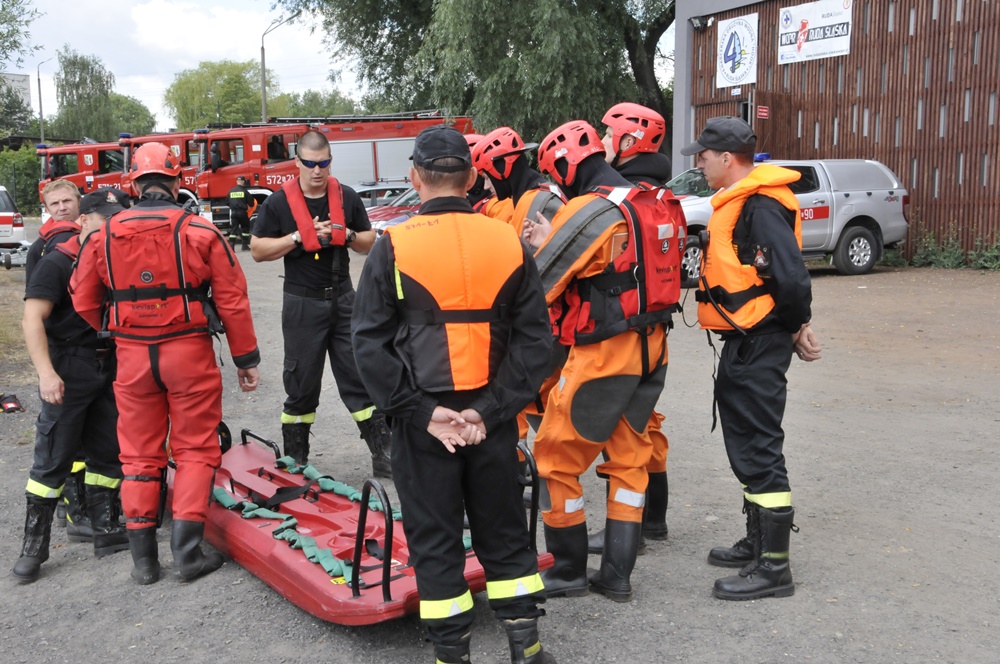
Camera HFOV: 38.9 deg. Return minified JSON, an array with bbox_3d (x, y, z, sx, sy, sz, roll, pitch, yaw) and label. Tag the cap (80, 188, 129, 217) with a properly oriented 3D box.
[{"bbox_3d":[-1.649,-0.536,5.900,0.265,0.135,0.180,24,18,28],"label":"cap"}]

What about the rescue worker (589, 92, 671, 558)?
[{"bbox_3d":[0.586,-0.012,6.073,0.580,1.890,0.560,2,7,16],"label":"rescue worker"}]

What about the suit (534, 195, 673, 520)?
[{"bbox_3d":[0.385,0.092,5.420,0.500,1.260,0.520,4,8,38],"label":"suit"}]

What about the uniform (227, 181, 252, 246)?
[{"bbox_3d":[-6.248,-2.785,34.000,0.600,1.550,0.450,0,6,3],"label":"uniform"}]

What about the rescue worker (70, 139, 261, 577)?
[{"bbox_3d":[-1.348,0.114,5.720,0.680,1.740,0.460,-1,6,-6],"label":"rescue worker"}]

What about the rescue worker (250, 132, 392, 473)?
[{"bbox_3d":[-0.968,-0.154,7.678,0.750,1.830,0.500,-1,7,-6],"label":"rescue worker"}]

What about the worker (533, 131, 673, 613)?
[{"bbox_3d":[0.398,0.108,5.400,0.600,1.820,0.570,4,8,31],"label":"worker"}]

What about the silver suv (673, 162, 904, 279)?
[{"bbox_3d":[3.810,-1.760,21.800,5.350,1.850,1.870,-4,8,-30],"label":"silver suv"}]

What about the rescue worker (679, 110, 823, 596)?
[{"bbox_3d":[0.984,0.070,5.580,0.520,1.820,0.540,-1,6,-2],"label":"rescue worker"}]

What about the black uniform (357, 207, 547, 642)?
[{"bbox_3d":[-0.144,0.234,4.200,0.600,1.300,0.420,-1,6,-7],"label":"black uniform"}]

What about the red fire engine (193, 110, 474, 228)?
[{"bbox_3d":[-4.253,-4.067,37.322,7.500,3.200,2.500,-5,8,-13],"label":"red fire engine"}]

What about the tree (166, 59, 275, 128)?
[{"bbox_3d":[-15.804,-10.915,80.000,6.200,8.600,6.200,0,6,0],"label":"tree"}]

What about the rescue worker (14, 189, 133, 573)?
[{"bbox_3d":[-1.740,0.173,5.863,0.530,1.610,0.600,5,8,37],"label":"rescue worker"}]

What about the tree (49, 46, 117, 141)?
[{"bbox_3d":[-30.320,-15.380,103.915,5.200,11.400,5.200,0,7,0],"label":"tree"}]

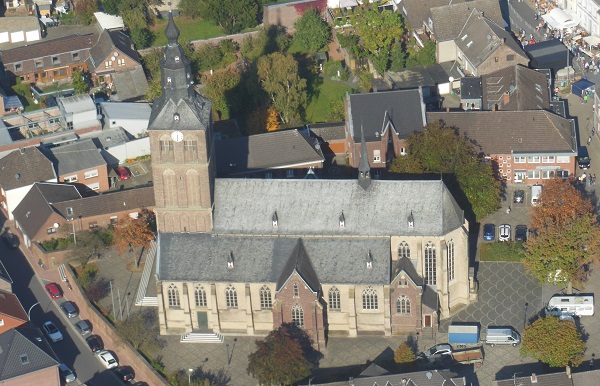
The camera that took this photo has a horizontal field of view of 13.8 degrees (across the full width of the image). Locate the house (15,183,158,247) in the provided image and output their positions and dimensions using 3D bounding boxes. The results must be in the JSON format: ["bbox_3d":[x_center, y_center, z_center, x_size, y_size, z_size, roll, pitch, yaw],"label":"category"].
[{"bbox_3d":[-35.850,2.140,415.190,23.600,7.200,11.200,-10,33,-11],"label":"house"}]

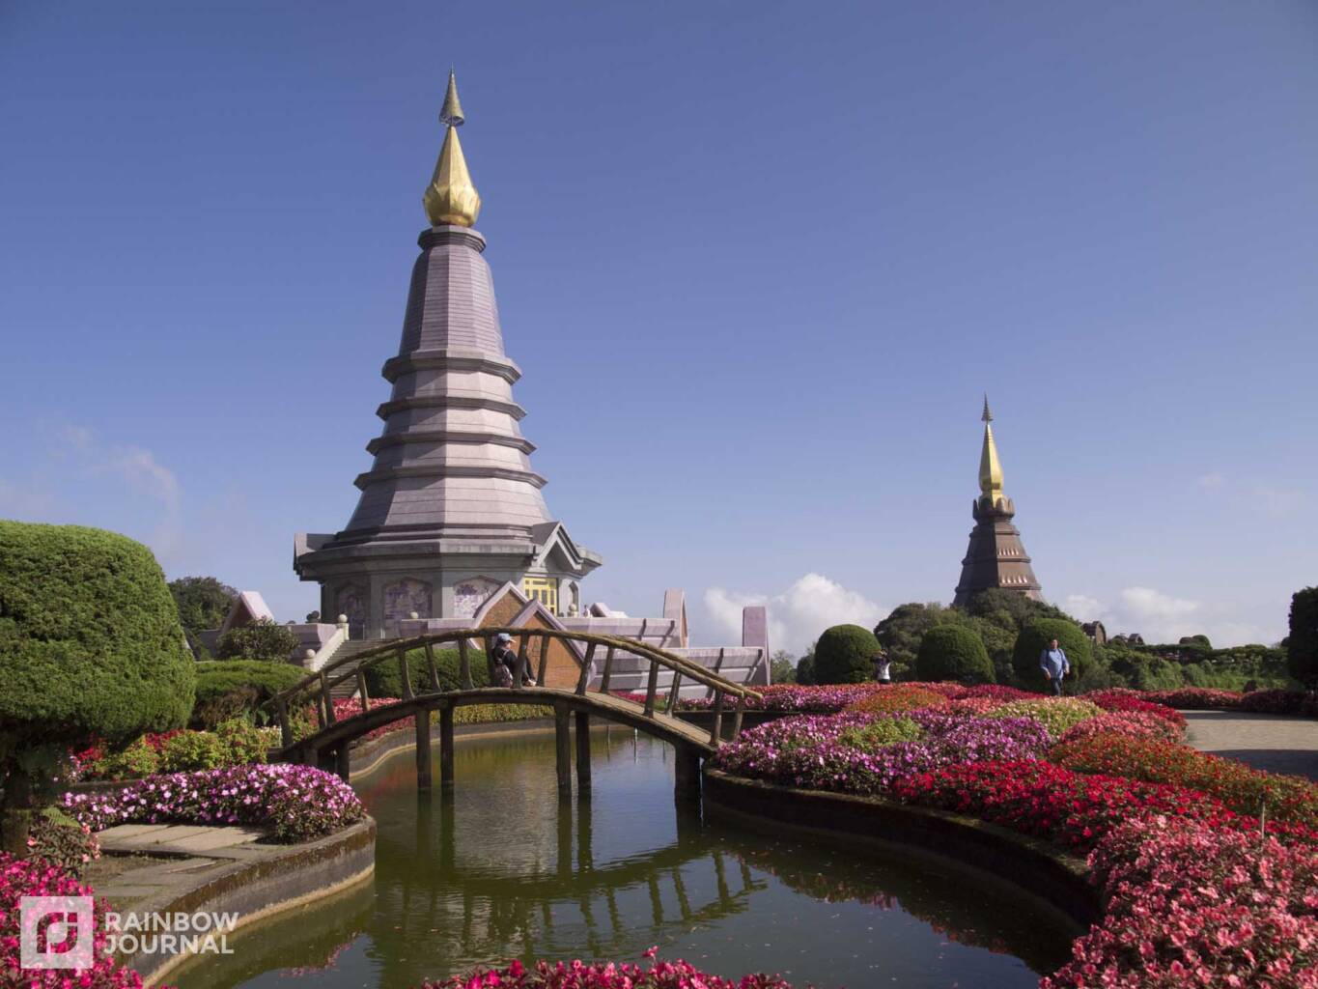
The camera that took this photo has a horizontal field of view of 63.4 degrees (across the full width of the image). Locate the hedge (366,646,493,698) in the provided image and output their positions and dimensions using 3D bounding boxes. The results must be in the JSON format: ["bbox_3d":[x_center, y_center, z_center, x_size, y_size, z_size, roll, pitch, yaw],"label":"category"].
[{"bbox_3d":[-9.163,7.197,41.862,4.800,2.200,2.600,0,-7,-12],"label":"hedge"}]

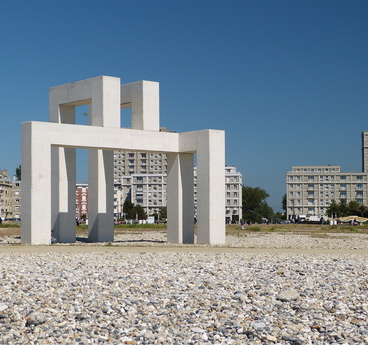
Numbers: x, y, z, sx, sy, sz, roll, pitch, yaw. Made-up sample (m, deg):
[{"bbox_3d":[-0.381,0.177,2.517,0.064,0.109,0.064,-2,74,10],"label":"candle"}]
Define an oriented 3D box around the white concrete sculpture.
[{"bbox_3d":[-5.169,-0.694,56.262,12.293,10.461,9.603,2,-4,-39],"label":"white concrete sculpture"}]

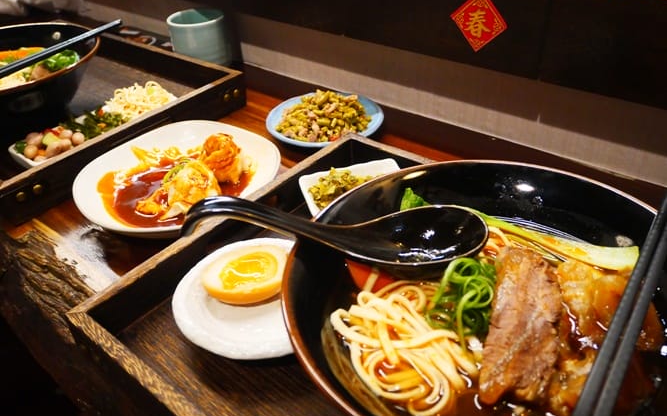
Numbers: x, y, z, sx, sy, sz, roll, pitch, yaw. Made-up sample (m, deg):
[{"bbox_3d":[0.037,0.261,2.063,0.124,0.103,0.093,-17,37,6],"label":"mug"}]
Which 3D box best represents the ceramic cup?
[{"bbox_3d":[-0.162,-0.202,0.715,0.071,0.070,0.071,-3,37,2],"label":"ceramic cup"}]

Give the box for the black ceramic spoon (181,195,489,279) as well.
[{"bbox_3d":[0.003,0.014,0.318,0.170,0.055,0.051,-6,37,-2],"label":"black ceramic spoon"}]

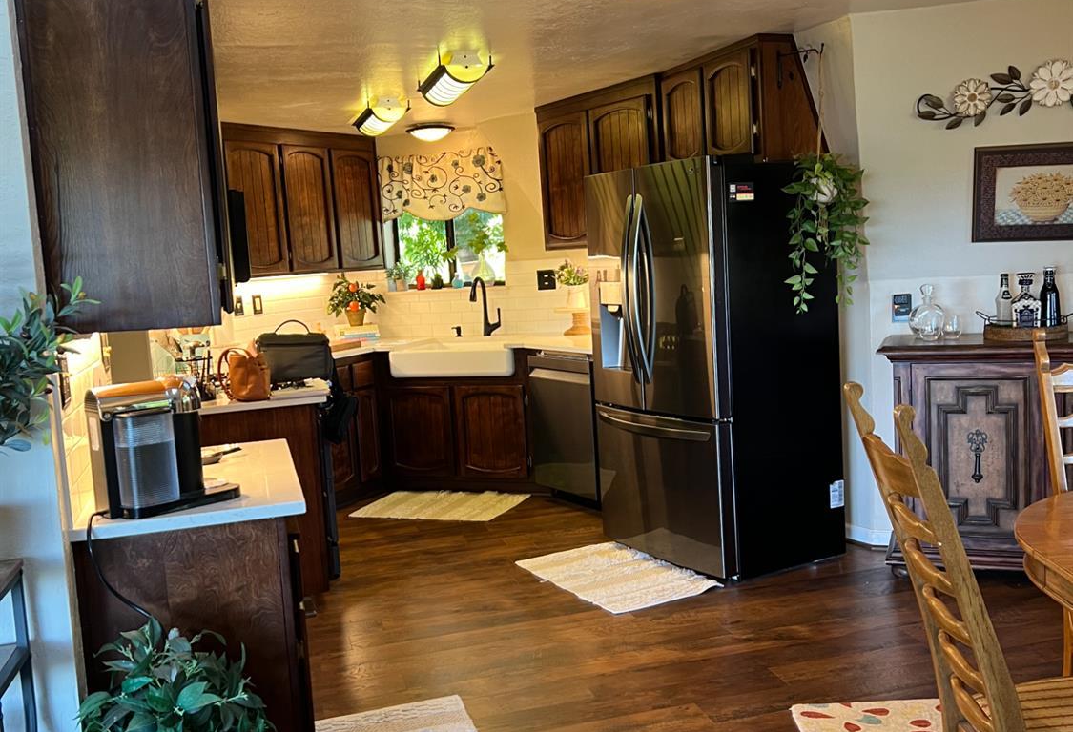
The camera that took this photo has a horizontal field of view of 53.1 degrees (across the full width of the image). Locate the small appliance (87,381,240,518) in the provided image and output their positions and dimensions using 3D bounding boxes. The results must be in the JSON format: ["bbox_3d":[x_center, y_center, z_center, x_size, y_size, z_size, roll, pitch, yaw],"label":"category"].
[{"bbox_3d":[-0.912,0.190,2.663,0.335,0.306,0.200,-9,8,-40],"label":"small appliance"}]

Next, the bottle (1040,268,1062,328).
[{"bbox_3d":[2.170,-0.270,4.531,0.085,0.290,0.085,-1,7,22],"label":"bottle"}]

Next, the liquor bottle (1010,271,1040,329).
[{"bbox_3d":[2.071,-0.261,4.551,0.115,0.280,0.095,-1,7,20],"label":"liquor bottle"}]

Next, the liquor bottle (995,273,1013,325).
[{"bbox_3d":[1.954,-0.260,4.488,0.074,0.250,0.074,-1,6,20],"label":"liquor bottle"}]

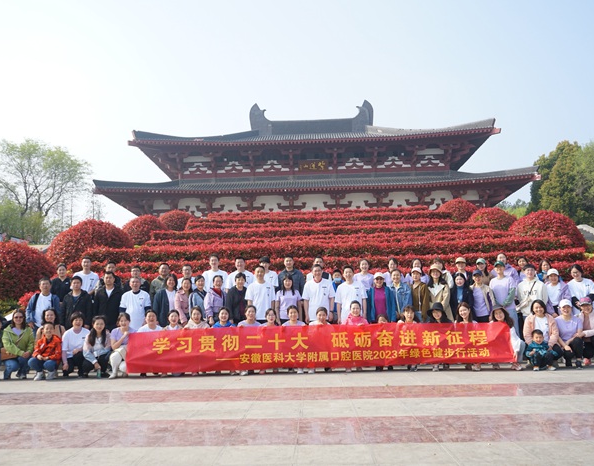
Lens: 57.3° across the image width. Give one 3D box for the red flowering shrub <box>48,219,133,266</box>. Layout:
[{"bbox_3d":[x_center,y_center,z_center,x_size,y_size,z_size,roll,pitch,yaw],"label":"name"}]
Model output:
[{"bbox_3d":[-7.171,0.409,18.867,2.950,1.850,2.900,-2,-8,2],"label":"red flowering shrub"}]

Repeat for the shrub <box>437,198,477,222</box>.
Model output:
[{"bbox_3d":[9.129,-1.130,30.581,2.300,1.650,2.300,-2,-8,2],"label":"shrub"}]

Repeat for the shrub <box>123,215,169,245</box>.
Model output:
[{"bbox_3d":[-6.974,-0.040,25.081,2.200,1.650,2.200,-2,-8,2],"label":"shrub"}]

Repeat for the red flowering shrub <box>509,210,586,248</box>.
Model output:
[{"bbox_3d":[8.858,0.072,19.074,2.700,1.750,2.700,-2,-8,2],"label":"red flowering shrub"}]

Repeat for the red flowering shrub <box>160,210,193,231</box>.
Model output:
[{"bbox_3d":[-6.875,-0.515,30.888,2.100,1.550,2.100,-2,-8,2],"label":"red flowering shrub"}]

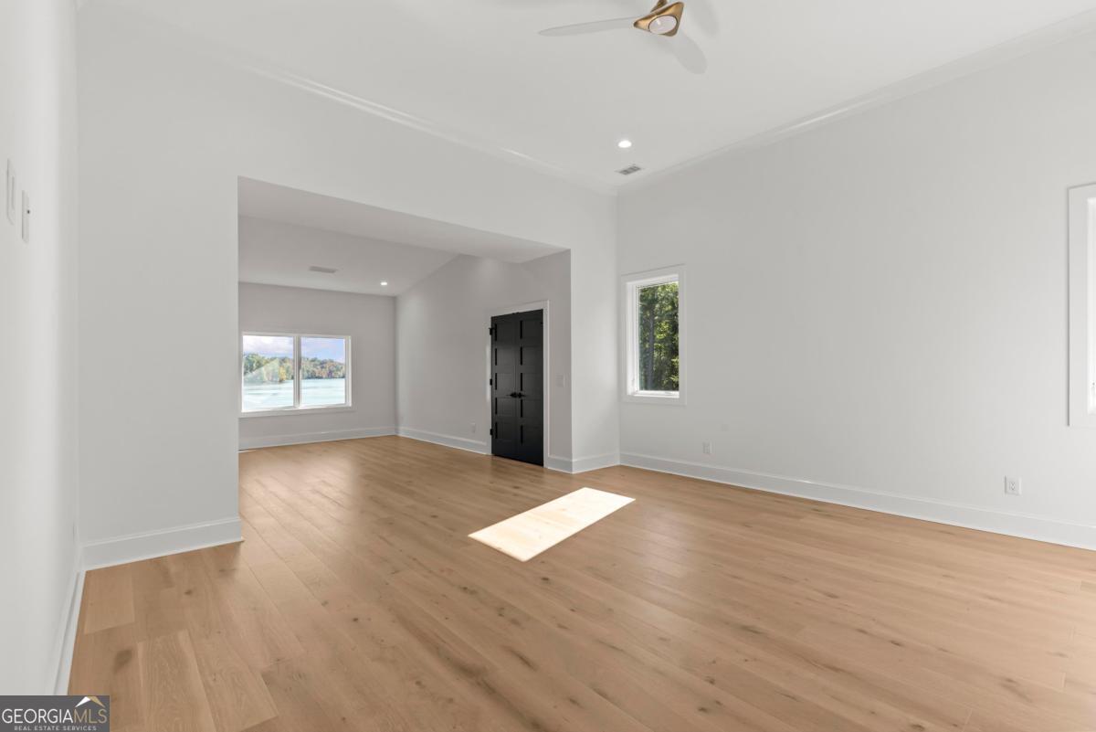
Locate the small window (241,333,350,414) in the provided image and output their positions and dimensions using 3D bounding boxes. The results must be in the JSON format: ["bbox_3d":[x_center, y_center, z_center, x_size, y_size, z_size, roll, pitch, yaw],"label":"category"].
[{"bbox_3d":[-4.331,0.115,8.471,1.725,1.294,0.099,0,-1,-42],"label":"small window"}]

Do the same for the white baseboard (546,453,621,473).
[{"bbox_3d":[0.456,1.221,6.318,0.848,0.174,0.503,0,-1,-42],"label":"white baseboard"}]

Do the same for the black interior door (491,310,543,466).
[{"bbox_3d":[-0.444,0.292,6.803,0.049,2.050,1.165,0,-1,-42],"label":"black interior door"}]

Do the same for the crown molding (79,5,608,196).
[{"bbox_3d":[-0.997,-2.269,4.753,5.155,0.093,0.086,0,-1,-42],"label":"crown molding"}]

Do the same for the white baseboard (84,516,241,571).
[{"bbox_3d":[-2.591,1.202,3.328,0.862,0.181,0.028,0,-1,-42],"label":"white baseboard"}]

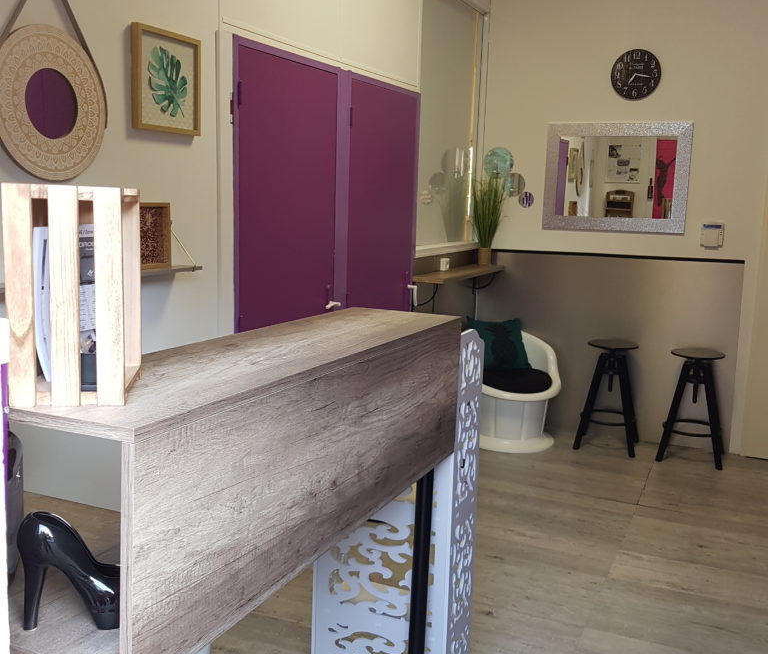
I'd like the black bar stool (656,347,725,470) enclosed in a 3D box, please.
[{"bbox_3d":[1.919,0.484,4.750,0.340,0.682,0.340,7,11,26],"label":"black bar stool"}]

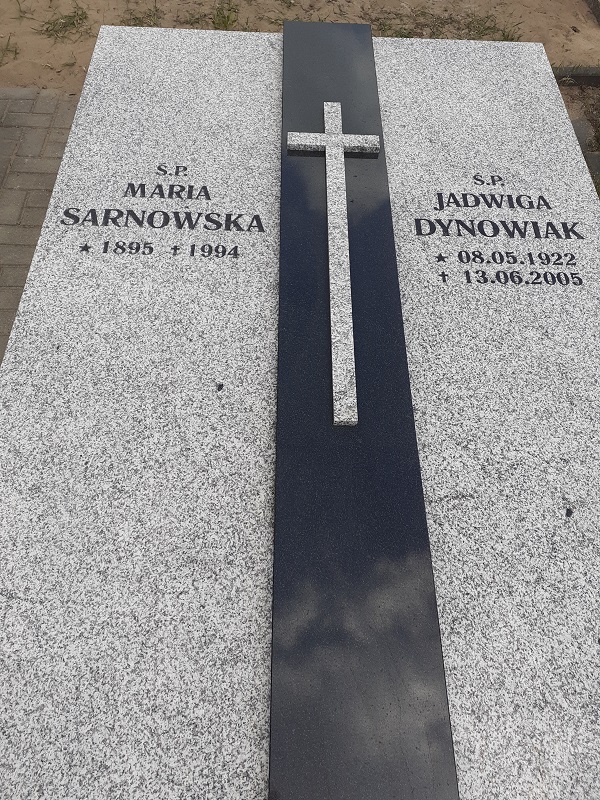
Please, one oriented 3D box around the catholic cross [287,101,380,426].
[{"bbox_3d":[0.096,-0.413,1.577,0.259,0.019,1.079,1,59,-2],"label":"catholic cross"}]

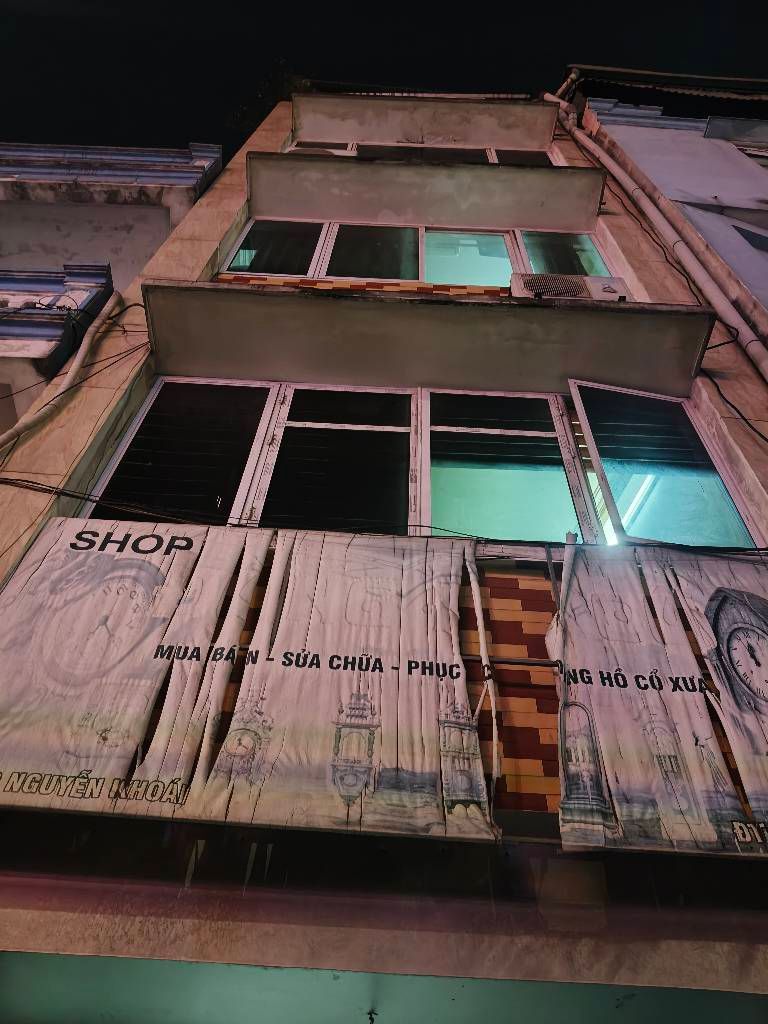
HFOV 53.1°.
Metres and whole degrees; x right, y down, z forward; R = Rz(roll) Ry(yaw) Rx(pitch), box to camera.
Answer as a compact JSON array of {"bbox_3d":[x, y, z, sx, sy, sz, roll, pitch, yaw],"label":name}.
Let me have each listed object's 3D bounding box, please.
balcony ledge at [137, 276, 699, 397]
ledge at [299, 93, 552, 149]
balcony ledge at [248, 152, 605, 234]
[{"bbox_3d":[0.234,-0.990,4.437,3.166,0.132,0.514,3,-53,1],"label":"balcony ledge"},{"bbox_3d":[0.480,-4.752,9.437,3.166,0.149,0.514,3,-53,1],"label":"ledge"},{"bbox_3d":[0.357,-2.870,6.936,3.166,0.141,0.514,3,-53,1],"label":"balcony ledge"}]

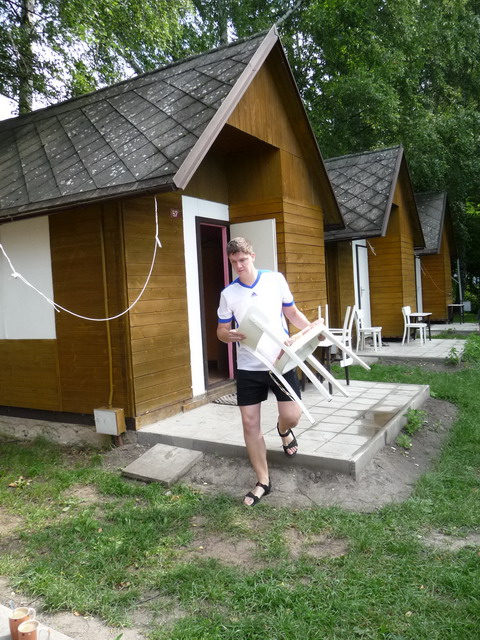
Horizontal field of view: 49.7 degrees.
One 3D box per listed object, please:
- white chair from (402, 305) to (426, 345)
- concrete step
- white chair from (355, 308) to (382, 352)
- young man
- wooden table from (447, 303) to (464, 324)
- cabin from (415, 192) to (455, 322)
[{"bbox_3d":[3.790,0.115,11.250,0.450,0.830,0.410,-1,4,35],"label":"white chair"},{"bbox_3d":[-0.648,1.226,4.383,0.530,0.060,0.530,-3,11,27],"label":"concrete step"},{"bbox_3d":[2.635,0.210,10.600,0.460,0.840,0.420,-2,3,27],"label":"white chair"},{"bbox_3d":[0.190,0.335,3.860,0.620,1.830,0.550,-2,3,18],"label":"young man"},{"bbox_3d":[7.200,-0.195,17.250,0.460,0.640,0.580,-1,4,31],"label":"wooden table"},{"bbox_3d":[4.576,-1.913,18.394,5.400,4.381,3.863,-1,4,31],"label":"cabin"}]

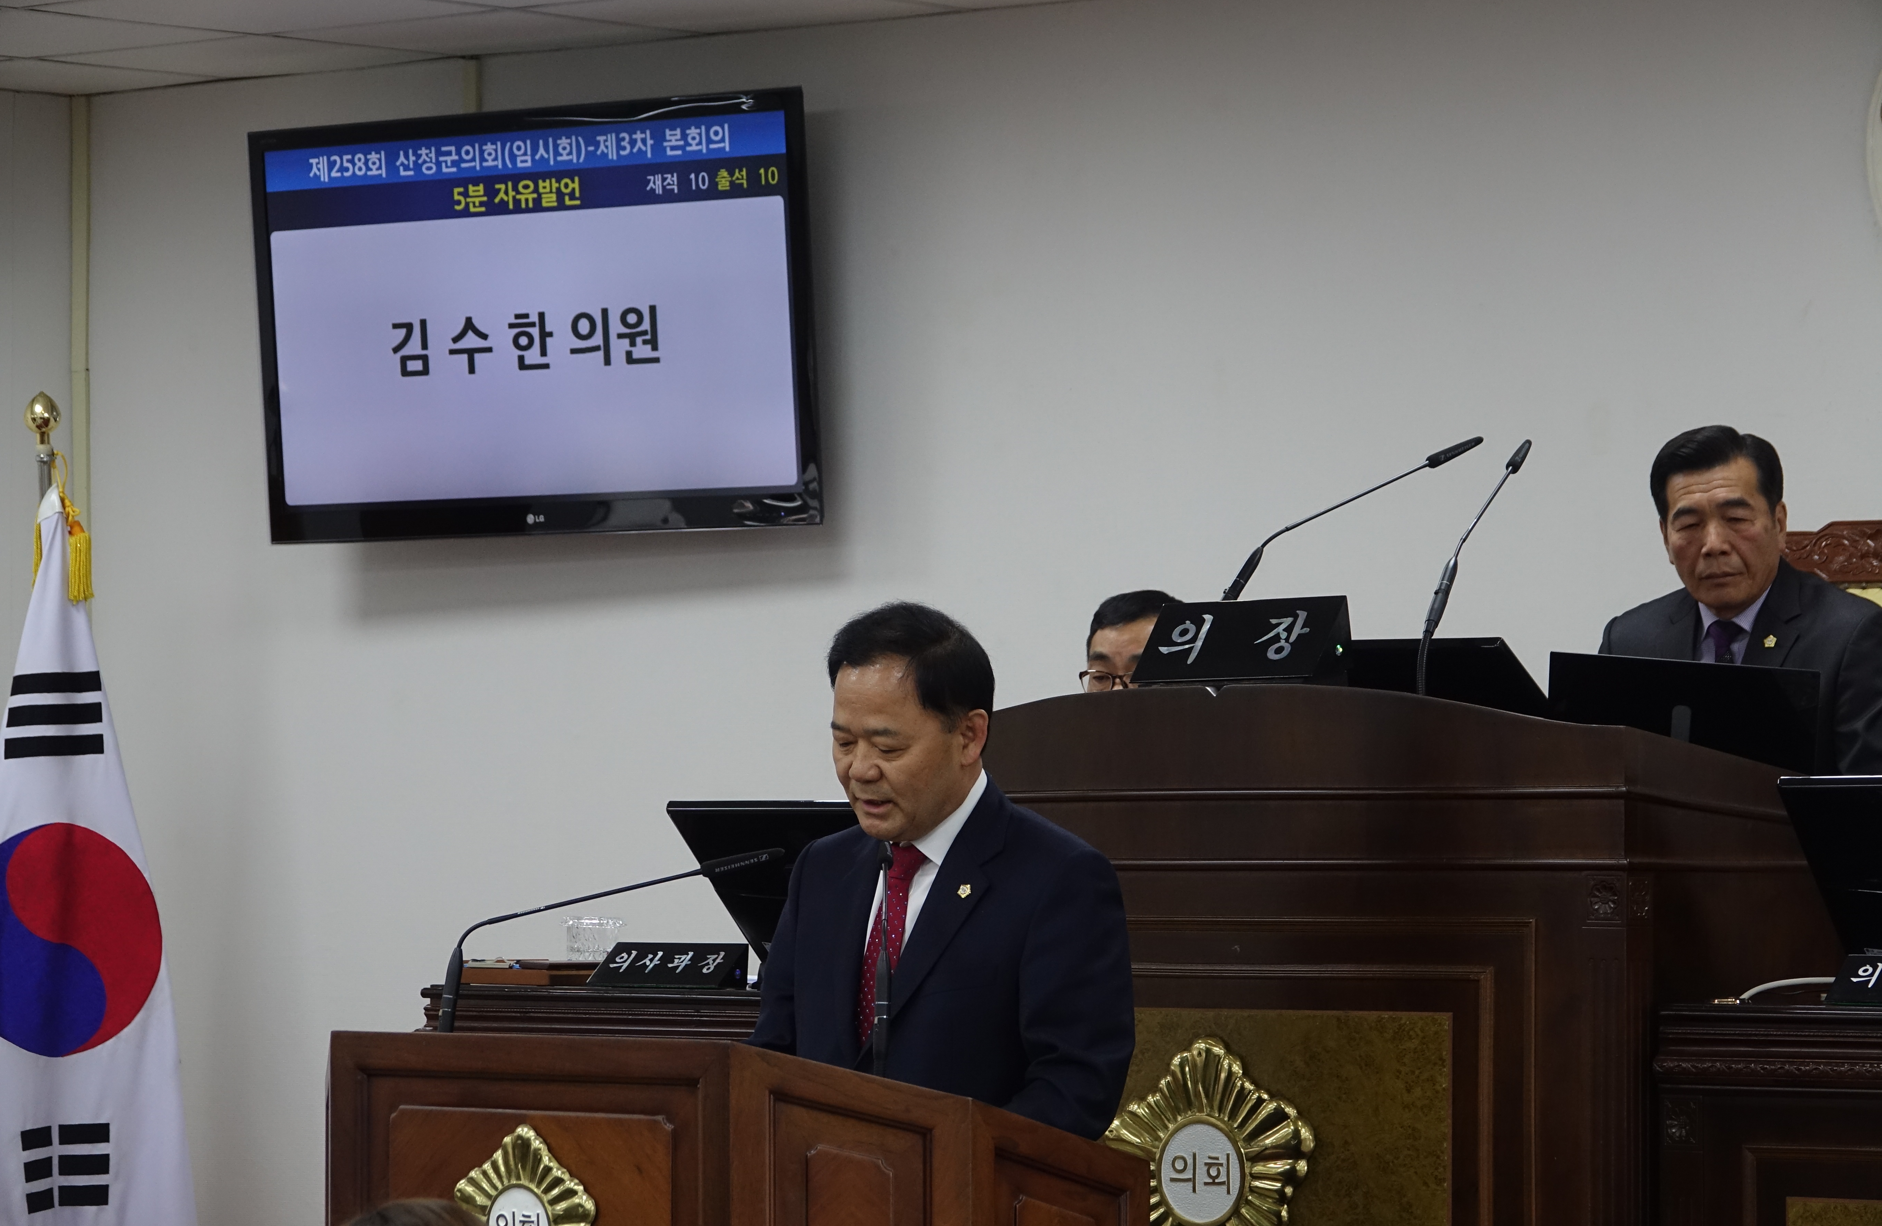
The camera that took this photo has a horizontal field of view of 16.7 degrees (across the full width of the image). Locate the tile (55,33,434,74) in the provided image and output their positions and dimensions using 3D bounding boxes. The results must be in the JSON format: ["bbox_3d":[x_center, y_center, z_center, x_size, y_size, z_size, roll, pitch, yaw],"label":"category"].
[{"bbox_3d":[-1.350,-1.074,12.356,0.600,0.018,0.530,-1,-2,38],"label":"tile"}]

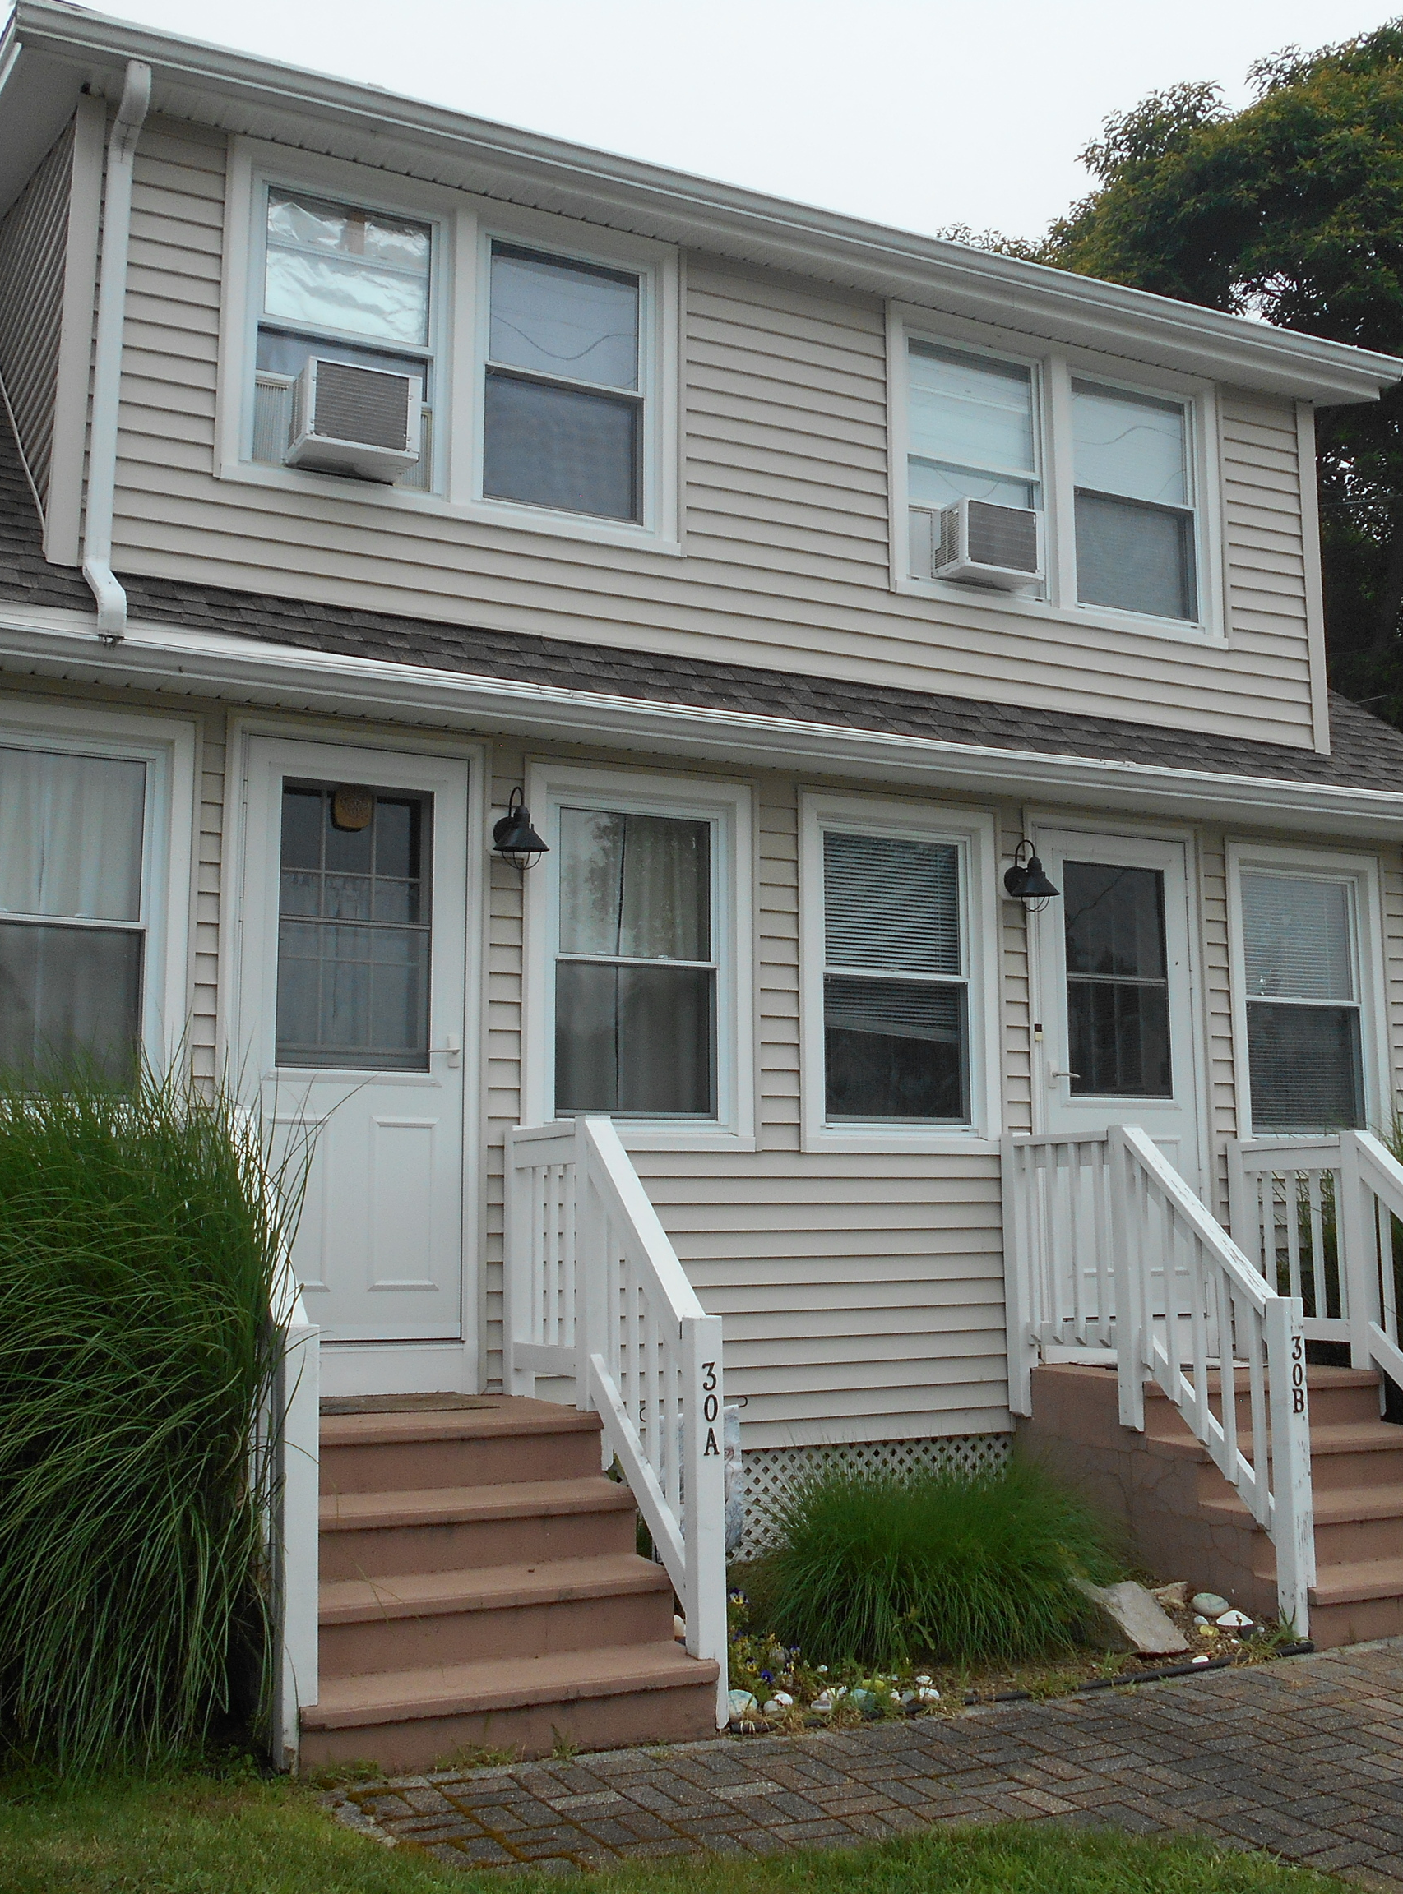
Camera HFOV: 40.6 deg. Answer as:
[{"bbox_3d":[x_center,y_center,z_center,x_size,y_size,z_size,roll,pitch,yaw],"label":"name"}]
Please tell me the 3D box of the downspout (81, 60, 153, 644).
[{"bbox_3d":[-1.911,-1.918,6.210,0.095,1.956,0.419,4,-8,-27],"label":"downspout"}]

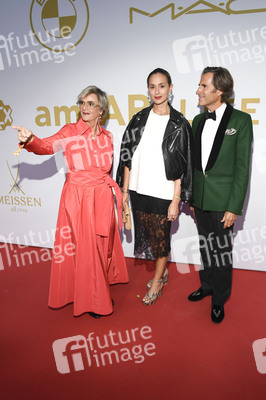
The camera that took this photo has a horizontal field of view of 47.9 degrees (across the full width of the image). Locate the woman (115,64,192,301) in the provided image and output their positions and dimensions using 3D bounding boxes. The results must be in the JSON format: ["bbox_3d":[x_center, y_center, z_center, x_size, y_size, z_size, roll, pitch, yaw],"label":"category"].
[{"bbox_3d":[0.169,-0.062,2.360,0.570,1.800,0.380,4,16,15],"label":"woman"}]

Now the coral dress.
[{"bbox_3d":[-0.383,0.126,2.307,0.680,1.440,0.520,-1,16,-2],"label":"coral dress"}]

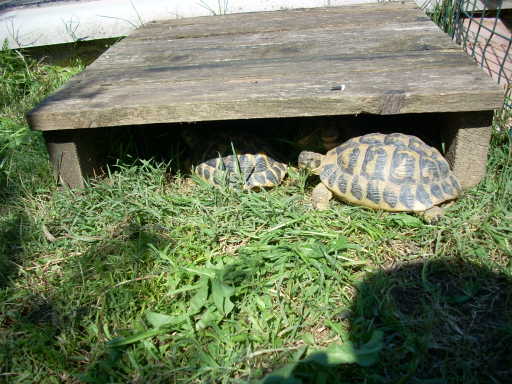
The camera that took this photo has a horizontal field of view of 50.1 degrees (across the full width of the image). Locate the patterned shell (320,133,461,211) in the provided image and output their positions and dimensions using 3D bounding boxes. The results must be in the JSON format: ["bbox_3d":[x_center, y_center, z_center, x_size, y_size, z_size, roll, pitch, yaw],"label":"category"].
[{"bbox_3d":[0.179,-0.034,0.740,0.185,0.083,0.132,8,30,24],"label":"patterned shell"}]

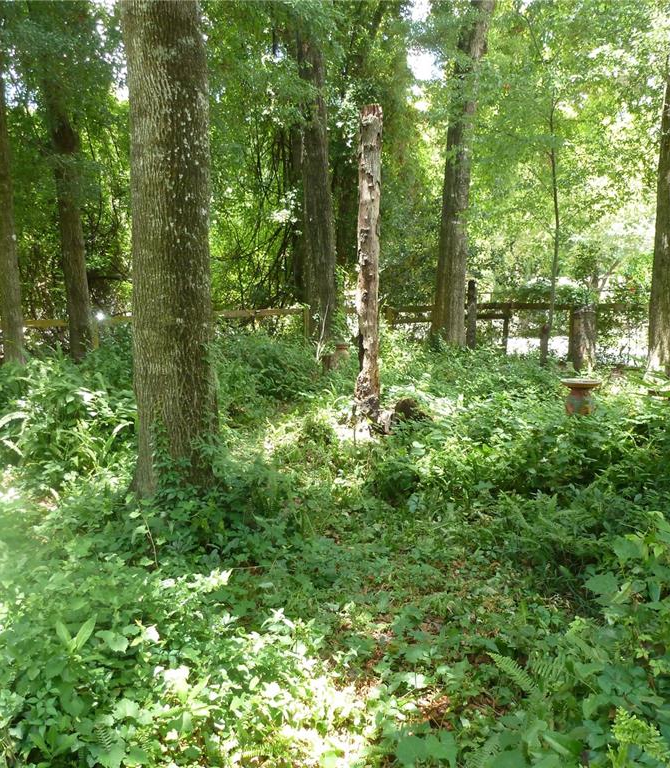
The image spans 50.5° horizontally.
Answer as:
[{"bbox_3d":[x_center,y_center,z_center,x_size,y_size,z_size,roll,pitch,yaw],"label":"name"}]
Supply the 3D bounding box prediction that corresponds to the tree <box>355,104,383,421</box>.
[{"bbox_3d":[0.373,-1.257,7.800,0.270,3.468,0.260,0,8,0],"label":"tree"}]

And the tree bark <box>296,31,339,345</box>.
[{"bbox_3d":[-0.291,-3.225,11.962,0.500,5.275,0.460,-2,8,0],"label":"tree bark"}]

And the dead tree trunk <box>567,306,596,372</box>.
[{"bbox_3d":[3.945,-0.690,11.317,0.370,1.086,0.350,0,8,0],"label":"dead tree trunk"}]

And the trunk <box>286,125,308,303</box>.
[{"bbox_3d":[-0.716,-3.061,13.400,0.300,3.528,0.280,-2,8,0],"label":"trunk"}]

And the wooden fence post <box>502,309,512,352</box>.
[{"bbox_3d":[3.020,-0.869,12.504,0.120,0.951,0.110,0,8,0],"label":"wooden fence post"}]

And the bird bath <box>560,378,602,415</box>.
[{"bbox_3d":[2.769,0.181,8.008,0.450,0.469,0.450,0,8,0],"label":"bird bath"}]

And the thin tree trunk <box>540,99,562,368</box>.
[{"bbox_3d":[3.461,-2.338,11.383,0.200,4.277,0.170,-1,8,0],"label":"thin tree trunk"}]

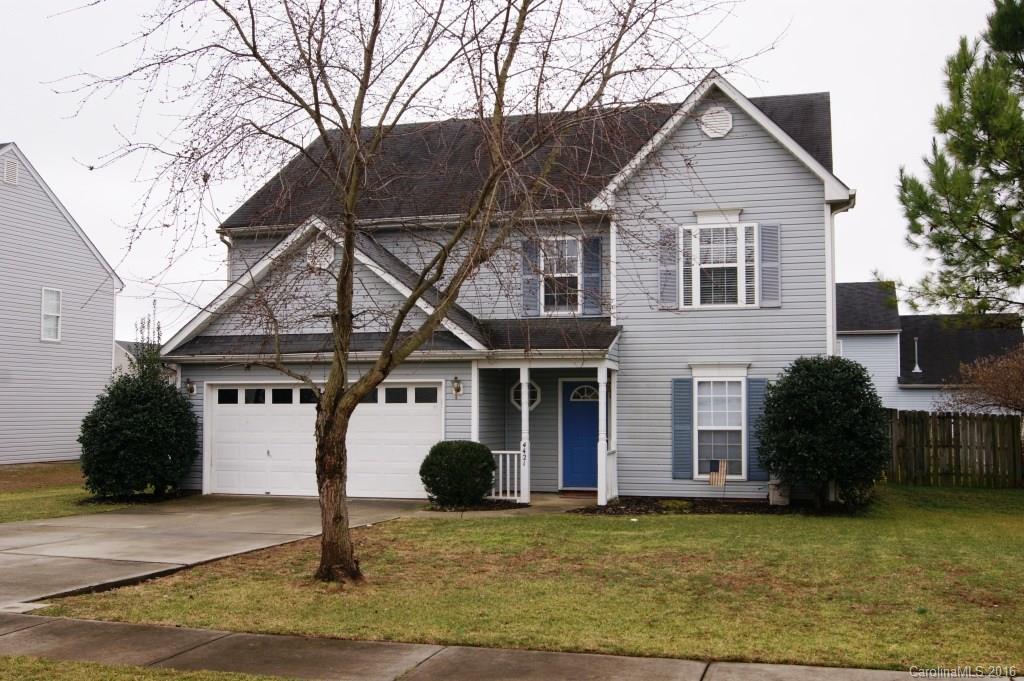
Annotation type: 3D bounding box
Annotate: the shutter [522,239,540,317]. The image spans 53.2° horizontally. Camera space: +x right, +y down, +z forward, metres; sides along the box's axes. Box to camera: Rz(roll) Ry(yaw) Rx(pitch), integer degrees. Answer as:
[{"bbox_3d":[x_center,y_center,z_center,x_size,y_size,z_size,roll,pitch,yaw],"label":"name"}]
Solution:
[{"bbox_3d":[0.386,-1.236,20.283,0.368,1.525,0.040,-1,-4,15],"label":"shutter"}]

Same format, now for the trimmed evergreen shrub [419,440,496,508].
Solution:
[{"bbox_3d":[-0.944,2.329,17.912,1.345,1.149,1.345,0,-4,0],"label":"trimmed evergreen shrub"}]

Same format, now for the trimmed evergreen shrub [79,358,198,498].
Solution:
[{"bbox_3d":[-7.055,1.666,19.407,2.121,2.607,2.121,-1,-4,15],"label":"trimmed evergreen shrub"}]

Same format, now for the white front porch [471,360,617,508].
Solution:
[{"bbox_3d":[0.705,1.682,19.084,2.503,2.548,1.840,-1,-4,15],"label":"white front porch"}]

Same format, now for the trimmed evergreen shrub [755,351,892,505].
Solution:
[{"bbox_3d":[5.232,1.534,17.220,2.108,2.559,2.045,-1,-4,15],"label":"trimmed evergreen shrub"}]

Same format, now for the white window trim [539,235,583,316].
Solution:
[{"bbox_3d":[0.971,-1.276,20.126,0.845,1.593,0.080,-1,-4,15],"label":"white window trim"}]

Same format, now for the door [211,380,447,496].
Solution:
[{"bbox_3d":[-3.584,1.898,19.467,4.735,2.150,0.060,-1,-4,15],"label":"door"}]

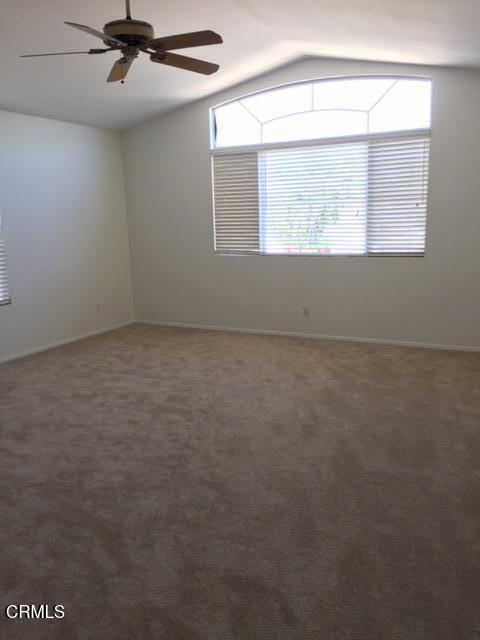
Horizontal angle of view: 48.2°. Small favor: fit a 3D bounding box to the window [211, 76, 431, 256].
[{"bbox_3d":[0.769,-1.604,5.794,2.429,1.825,0.120,4,12,27],"label":"window"}]

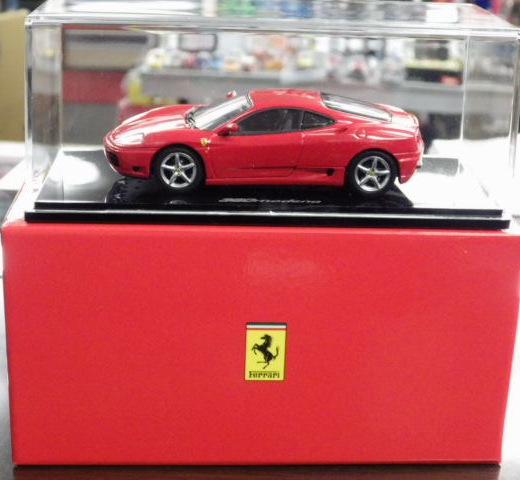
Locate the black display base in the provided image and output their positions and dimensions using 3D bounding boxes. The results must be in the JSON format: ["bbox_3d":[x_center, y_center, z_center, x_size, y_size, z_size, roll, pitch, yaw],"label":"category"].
[{"bbox_3d":[0.002,-0.018,0.362,0.147,0.006,0.067,1,19,-3],"label":"black display base"}]

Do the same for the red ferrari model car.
[{"bbox_3d":[0.002,-0.034,0.357,0.104,0.028,0.047,1,19,-2],"label":"red ferrari model car"}]

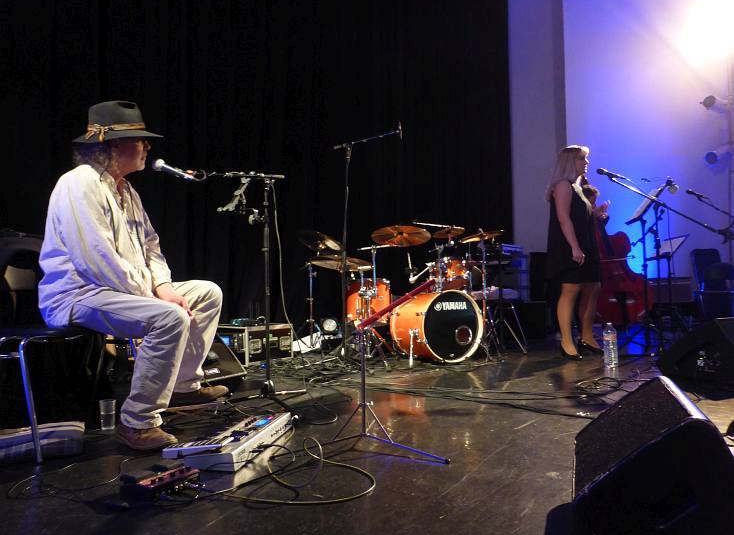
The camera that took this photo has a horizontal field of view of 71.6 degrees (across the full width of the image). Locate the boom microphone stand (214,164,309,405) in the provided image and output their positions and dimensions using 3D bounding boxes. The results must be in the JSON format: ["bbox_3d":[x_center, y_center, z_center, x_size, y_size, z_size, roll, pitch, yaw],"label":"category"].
[{"bbox_3d":[-0.462,0.103,2.508,0.540,1.150,0.700,-3,-4,41],"label":"boom microphone stand"}]

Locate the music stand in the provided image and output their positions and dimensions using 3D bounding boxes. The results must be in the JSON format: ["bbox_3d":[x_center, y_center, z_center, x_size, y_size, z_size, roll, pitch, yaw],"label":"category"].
[{"bbox_3d":[3.653,0.197,6.146,0.450,1.220,0.500,1,-3,-25],"label":"music stand"}]

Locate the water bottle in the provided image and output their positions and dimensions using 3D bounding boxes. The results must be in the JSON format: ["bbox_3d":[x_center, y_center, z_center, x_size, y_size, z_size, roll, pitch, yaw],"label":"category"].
[{"bbox_3d":[1.761,0.552,3.698,0.090,0.316,0.090,-1,-3,0],"label":"water bottle"}]

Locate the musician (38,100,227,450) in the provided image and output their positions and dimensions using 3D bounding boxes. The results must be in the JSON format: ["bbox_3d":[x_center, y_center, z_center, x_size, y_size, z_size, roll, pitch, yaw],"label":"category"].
[{"bbox_3d":[-1.050,-0.022,2.175,0.720,1.370,0.700,-1,-3,0],"label":"musician"}]

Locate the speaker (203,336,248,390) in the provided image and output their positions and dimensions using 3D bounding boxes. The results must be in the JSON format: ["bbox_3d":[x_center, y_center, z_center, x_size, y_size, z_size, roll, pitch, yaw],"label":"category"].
[{"bbox_3d":[-1.094,0.535,3.137,0.440,0.360,0.520,-2,-3,28],"label":"speaker"}]

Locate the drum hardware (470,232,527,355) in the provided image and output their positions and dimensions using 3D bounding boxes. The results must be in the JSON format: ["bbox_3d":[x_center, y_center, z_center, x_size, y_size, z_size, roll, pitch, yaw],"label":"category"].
[{"bbox_3d":[1.133,0.231,4.323,0.550,1.040,0.550,1,-4,-30],"label":"drum hardware"}]

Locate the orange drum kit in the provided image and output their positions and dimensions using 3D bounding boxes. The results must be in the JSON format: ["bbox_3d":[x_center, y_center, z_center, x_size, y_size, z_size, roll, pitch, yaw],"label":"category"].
[{"bbox_3d":[0.252,0.196,4.426,1.500,1.150,1.400,1,-4,-30],"label":"orange drum kit"}]

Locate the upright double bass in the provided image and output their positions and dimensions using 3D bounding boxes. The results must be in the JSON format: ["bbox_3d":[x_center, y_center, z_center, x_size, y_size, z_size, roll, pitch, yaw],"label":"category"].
[{"bbox_3d":[2.849,-0.081,6.011,0.660,1.800,0.420,-14,-11,26],"label":"upright double bass"}]

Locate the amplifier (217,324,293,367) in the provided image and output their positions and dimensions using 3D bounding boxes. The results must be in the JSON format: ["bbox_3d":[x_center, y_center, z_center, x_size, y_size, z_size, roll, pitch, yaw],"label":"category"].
[{"bbox_3d":[-1.013,0.627,4.233,0.540,0.290,0.610,-2,-3,25],"label":"amplifier"}]

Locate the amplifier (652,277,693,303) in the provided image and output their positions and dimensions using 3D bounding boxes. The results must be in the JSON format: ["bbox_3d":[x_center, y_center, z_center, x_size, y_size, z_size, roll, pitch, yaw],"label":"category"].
[{"bbox_3d":[4.104,0.308,6.841,0.580,0.360,0.280,-1,-3,6],"label":"amplifier"}]

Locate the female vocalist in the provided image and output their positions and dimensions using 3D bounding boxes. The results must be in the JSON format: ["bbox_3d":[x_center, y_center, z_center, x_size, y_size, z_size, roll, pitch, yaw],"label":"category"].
[{"bbox_3d":[1.763,-0.138,4.312,0.420,1.760,0.500,-2,-3,25],"label":"female vocalist"}]

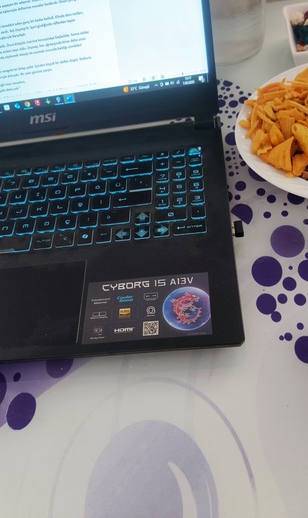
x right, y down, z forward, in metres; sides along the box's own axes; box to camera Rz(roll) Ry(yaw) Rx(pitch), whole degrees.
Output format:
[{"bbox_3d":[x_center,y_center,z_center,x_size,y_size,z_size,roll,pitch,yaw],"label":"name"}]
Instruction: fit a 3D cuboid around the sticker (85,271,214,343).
[{"bbox_3d":[-0.005,0.036,0.334,0.092,0.001,0.051,-5,53,8],"label":"sticker"}]

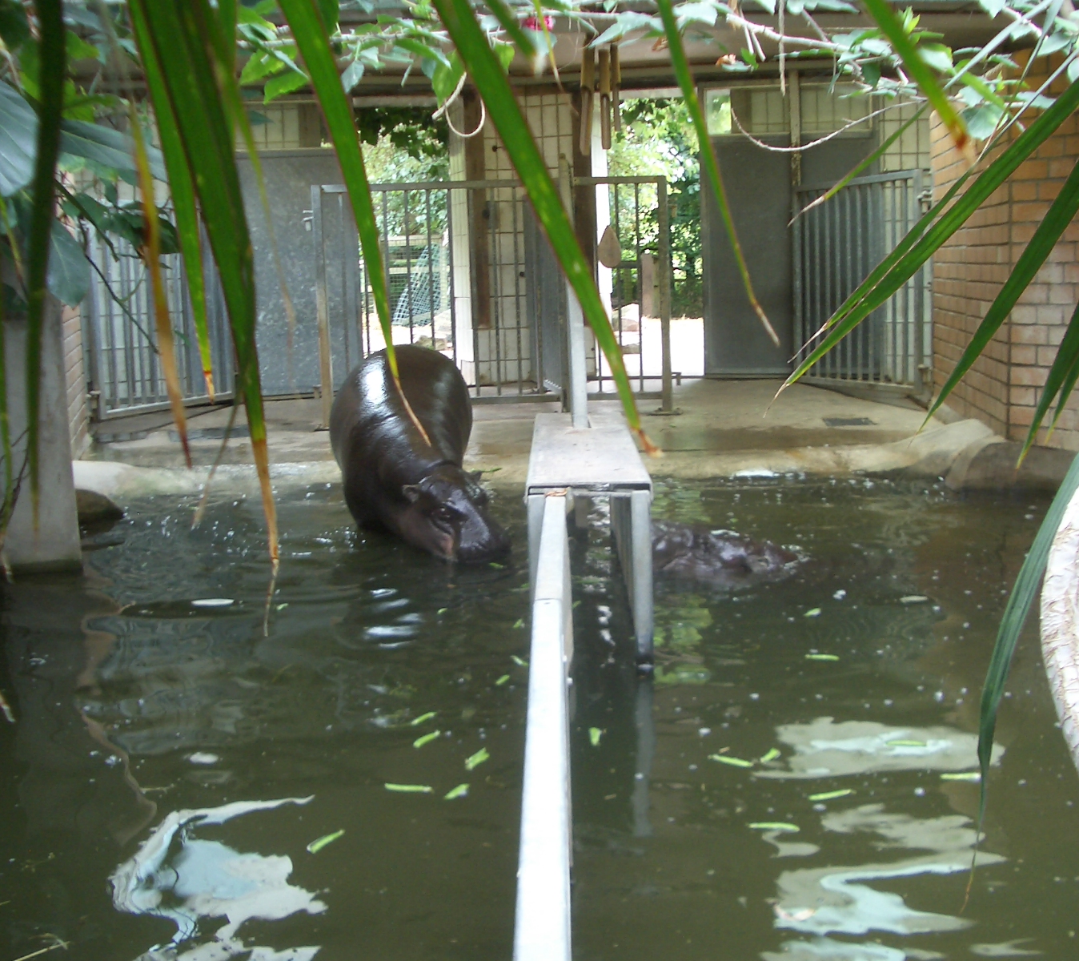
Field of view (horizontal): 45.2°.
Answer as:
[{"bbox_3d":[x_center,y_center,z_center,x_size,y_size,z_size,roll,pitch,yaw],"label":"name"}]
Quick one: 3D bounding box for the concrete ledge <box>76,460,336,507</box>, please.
[{"bbox_3d":[-1.655,0.001,6.717,1.500,0.200,0.400,-1,9,0],"label":"concrete ledge"}]

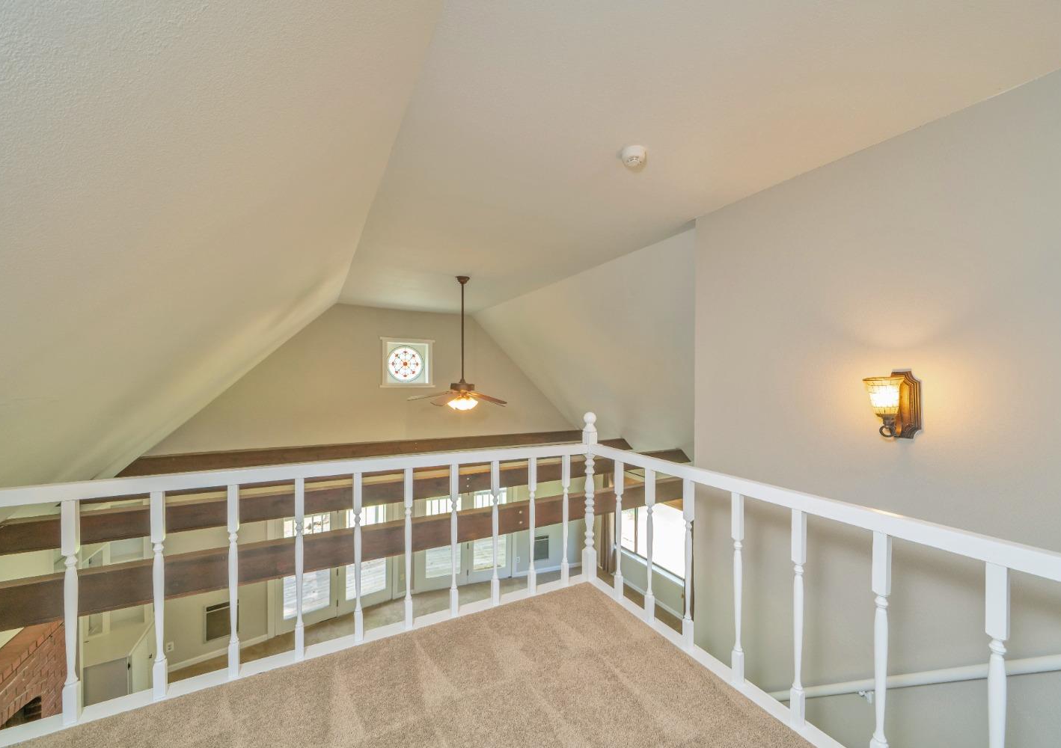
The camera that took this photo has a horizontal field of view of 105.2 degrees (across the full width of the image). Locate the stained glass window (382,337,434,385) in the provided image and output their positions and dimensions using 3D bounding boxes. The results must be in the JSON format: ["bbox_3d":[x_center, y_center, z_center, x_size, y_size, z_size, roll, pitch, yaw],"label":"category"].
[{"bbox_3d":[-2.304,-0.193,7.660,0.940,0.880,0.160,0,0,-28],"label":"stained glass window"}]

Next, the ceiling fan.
[{"bbox_3d":[-0.833,-0.384,4.988,1.300,1.637,1.300,0,0,-28],"label":"ceiling fan"}]

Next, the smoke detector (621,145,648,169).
[{"bbox_3d":[0.563,-1.177,2.200,0.134,0.054,0.134,0,0,0],"label":"smoke detector"}]

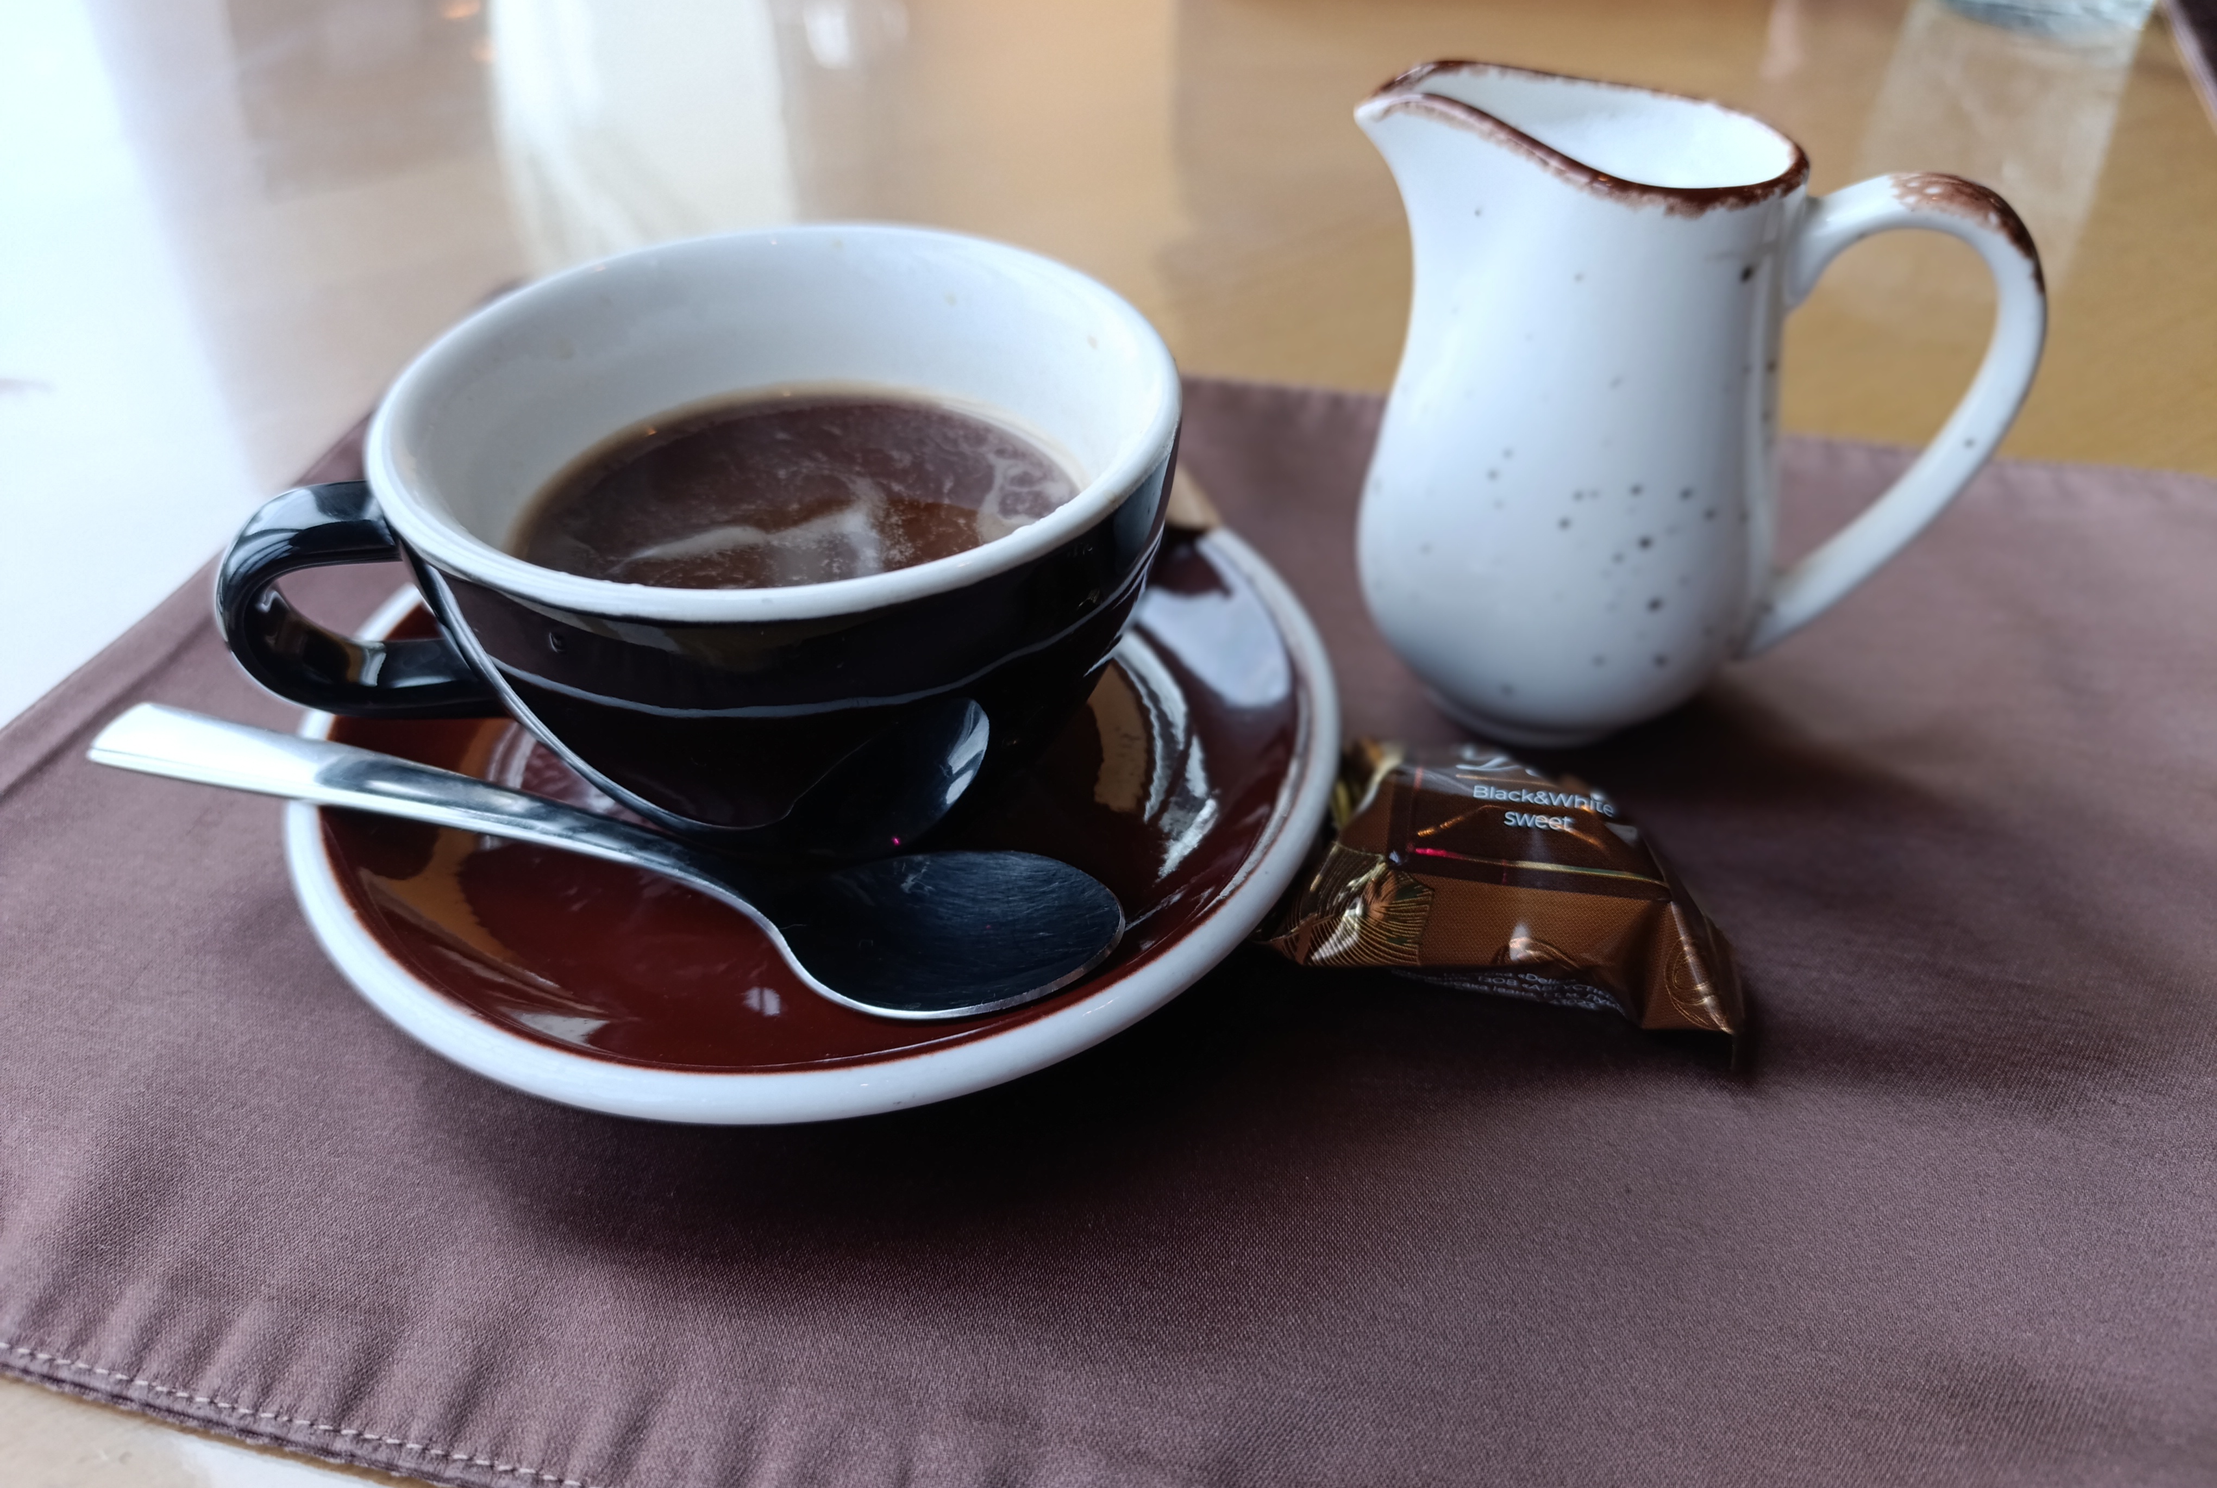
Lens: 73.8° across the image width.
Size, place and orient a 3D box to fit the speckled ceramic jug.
[{"bbox_3d":[0.081,-0.047,0.231,0.096,0.094,0.070,10,42,9],"label":"speckled ceramic jug"}]

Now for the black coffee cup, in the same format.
[{"bbox_3d":[-0.052,-0.021,0.206,0.125,0.064,0.100,-9,43,-12],"label":"black coffee cup"}]

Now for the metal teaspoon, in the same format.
[{"bbox_3d":[-0.068,0.015,0.196,0.141,0.017,0.031,12,43,6],"label":"metal teaspoon"}]

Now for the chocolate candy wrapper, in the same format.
[{"bbox_3d":[0.059,0.018,0.215,0.065,0.018,0.040,9,42,8],"label":"chocolate candy wrapper"}]

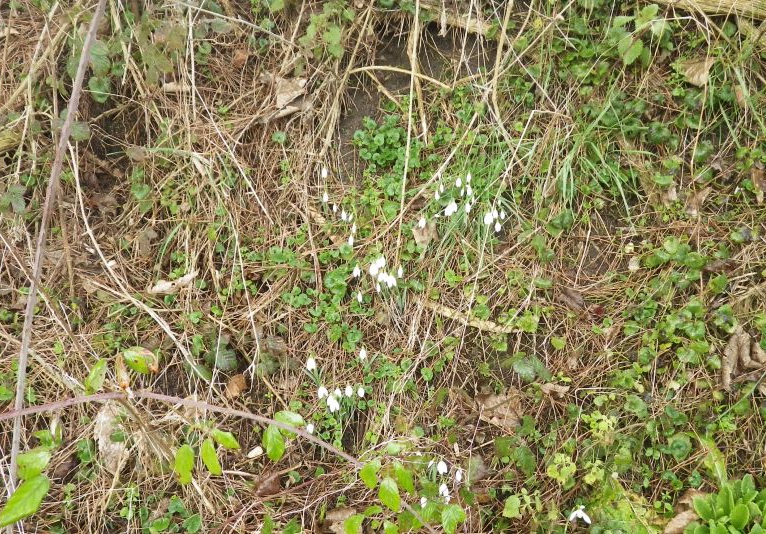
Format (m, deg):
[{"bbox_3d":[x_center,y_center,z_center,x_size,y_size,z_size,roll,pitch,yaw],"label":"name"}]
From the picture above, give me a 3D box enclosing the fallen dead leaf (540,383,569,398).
[{"bbox_3d":[0.294,0.212,1.208,0.048,0.018,0.027,5,62,2],"label":"fallen dead leaf"}]

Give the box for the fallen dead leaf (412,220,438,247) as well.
[{"bbox_3d":[0.085,-0.070,1.404,0.050,0.020,0.058,0,65,0],"label":"fallen dead leaf"}]

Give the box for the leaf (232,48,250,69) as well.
[{"bbox_3d":[-0.314,-0.463,1.565,0.036,0.015,0.050,2,62,1],"label":"leaf"}]

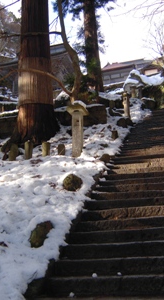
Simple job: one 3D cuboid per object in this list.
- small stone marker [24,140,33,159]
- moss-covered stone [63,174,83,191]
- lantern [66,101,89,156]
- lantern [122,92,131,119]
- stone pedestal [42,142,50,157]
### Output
[{"bbox_3d":[-1.654,-0.015,10.000,0.210,0.560,0.210,-6,-15,17],"label":"small stone marker"},{"bbox_3d":[-0.188,0.643,6.400,0.390,0.330,0.350,-5,-14,11],"label":"moss-covered stone"},{"bbox_3d":[-0.136,-0.609,9.750,0.540,1.630,0.540,-5,-14,13],"label":"lantern"},{"bbox_3d":[2.380,-2.380,17.300,0.340,1.480,0.340,-10,-16,30],"label":"lantern"},{"bbox_3d":[-1.086,-0.015,9.900,0.210,0.450,0.210,-5,-14,14],"label":"stone pedestal"}]

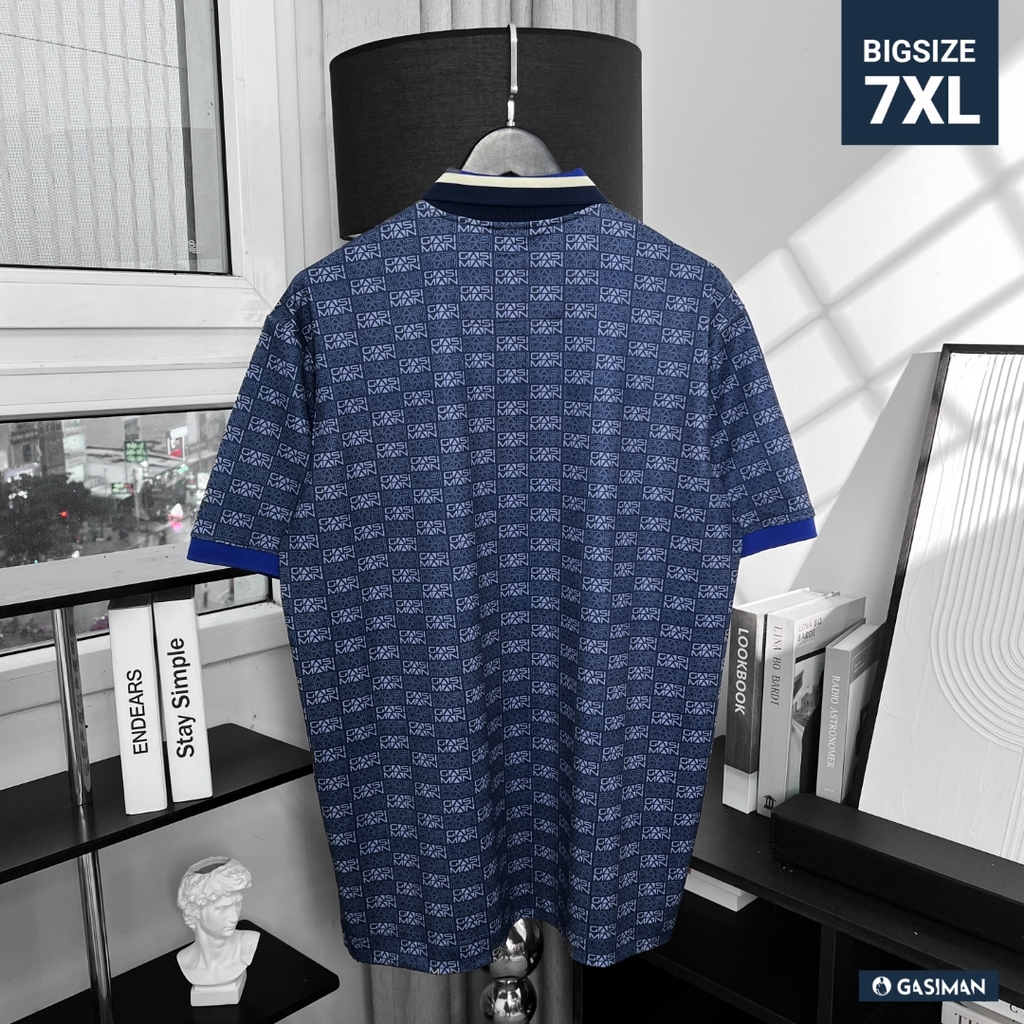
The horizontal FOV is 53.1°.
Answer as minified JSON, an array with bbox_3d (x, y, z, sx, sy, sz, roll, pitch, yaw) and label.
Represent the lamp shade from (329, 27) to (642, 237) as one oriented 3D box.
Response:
[{"bbox_3d":[-0.027,-0.429,1.218,0.363,0.190,0.363,-2,12,0],"label":"lamp shade"}]

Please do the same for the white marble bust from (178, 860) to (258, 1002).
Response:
[{"bbox_3d":[-0.404,0.571,1.422,0.113,0.200,0.100,-2,11,-10],"label":"white marble bust"}]

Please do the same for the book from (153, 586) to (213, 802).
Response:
[{"bbox_3d":[-0.426,0.218,1.353,0.047,0.259,0.180,-3,11,-15],"label":"book"}]

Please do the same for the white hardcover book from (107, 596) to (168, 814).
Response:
[{"bbox_3d":[-0.474,0.224,1.323,0.048,0.259,0.180,-3,11,-15],"label":"white hardcover book"}]

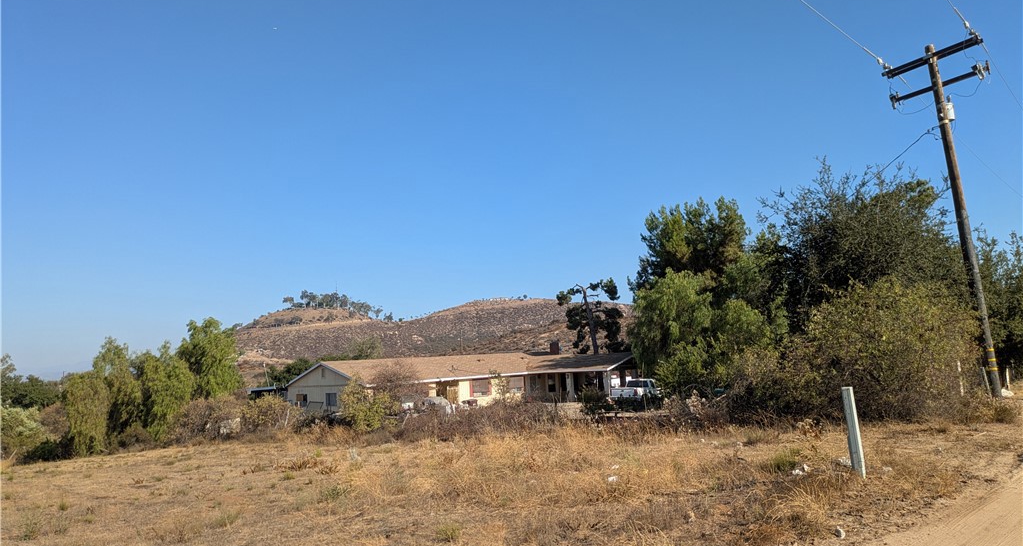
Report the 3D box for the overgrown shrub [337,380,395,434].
[{"bbox_3d":[-7.702,7.090,38.989,2.790,2.700,2.650,-2,-7,-11],"label":"overgrown shrub"}]

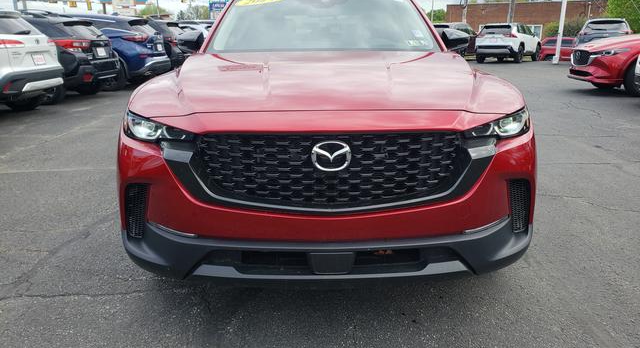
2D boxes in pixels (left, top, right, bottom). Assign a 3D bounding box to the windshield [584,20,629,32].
[{"bbox_3d":[11.739,-6.044,19.697,1.420,0.450,0.240,9,19,30],"label":"windshield"}]

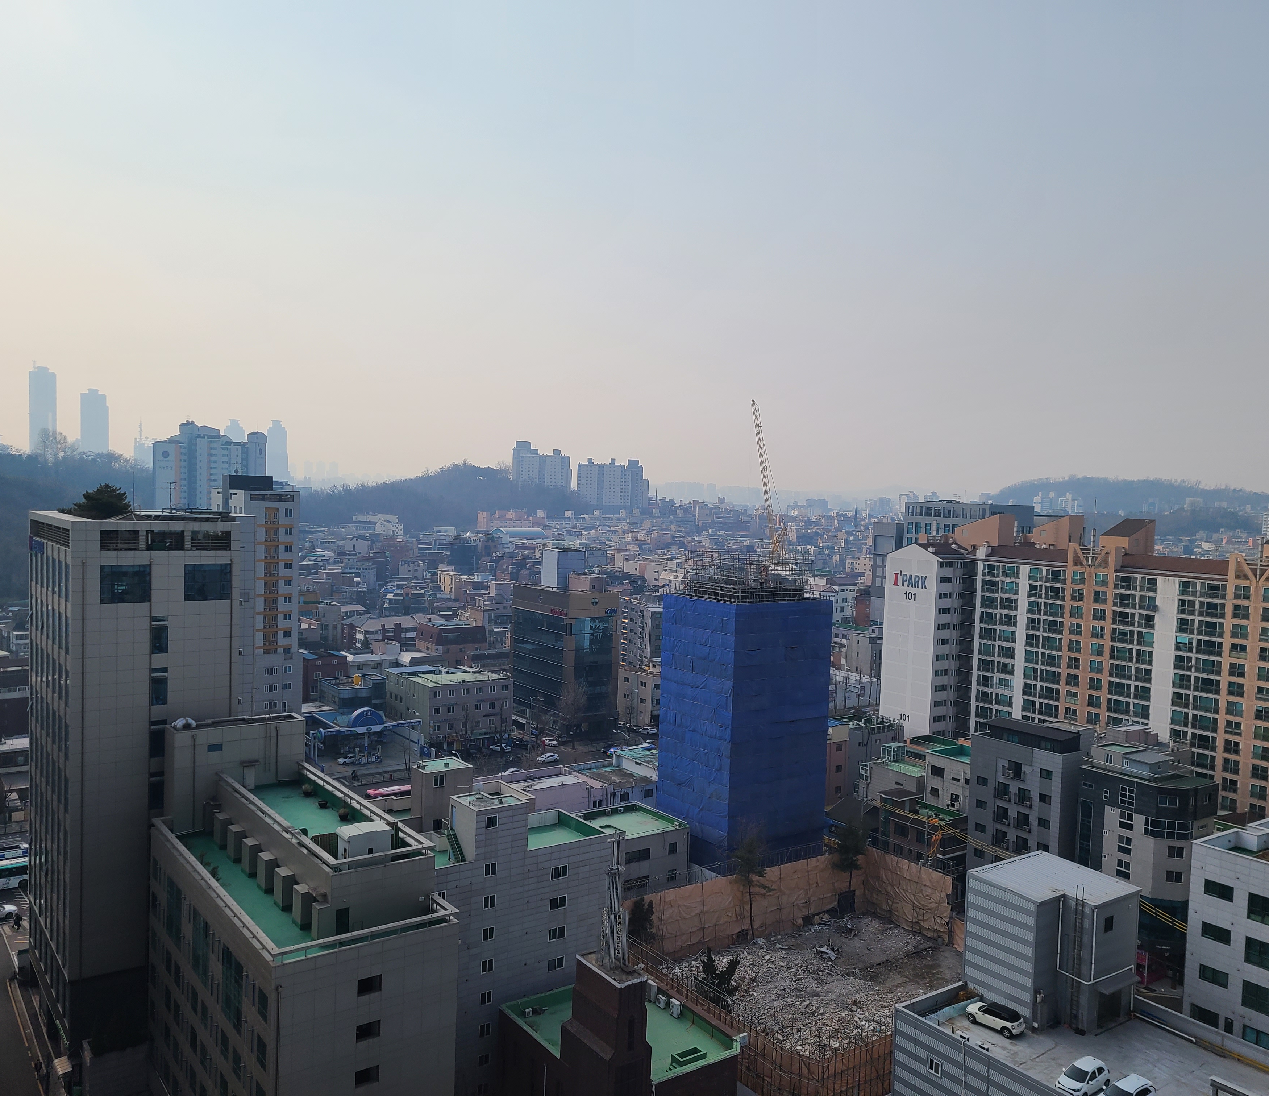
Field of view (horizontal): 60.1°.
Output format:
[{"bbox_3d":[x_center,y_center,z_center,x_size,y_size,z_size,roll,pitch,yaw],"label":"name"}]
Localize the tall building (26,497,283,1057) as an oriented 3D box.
[{"bbox_3d":[-46.942,19.701,103.258,14.760,45.313,24.140,0,4,-36],"label":"tall building"}]

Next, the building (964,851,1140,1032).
[{"bbox_3d":[26.968,25.665,71.137,7.800,8.400,7.500,0,4,-35],"label":"building"}]

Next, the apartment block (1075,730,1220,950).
[{"bbox_3d":[58.037,34.701,124.495,8.800,25.000,11.900,0,4,-35],"label":"apartment block"}]

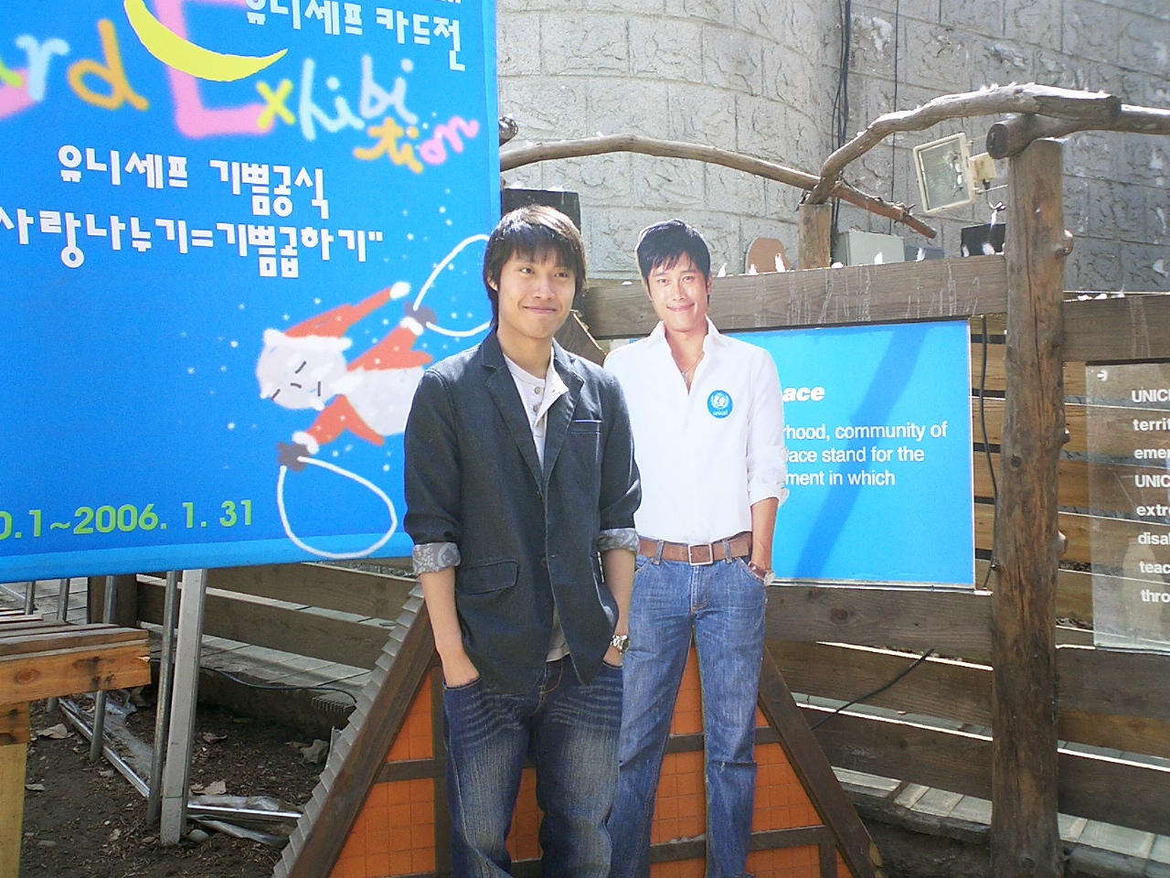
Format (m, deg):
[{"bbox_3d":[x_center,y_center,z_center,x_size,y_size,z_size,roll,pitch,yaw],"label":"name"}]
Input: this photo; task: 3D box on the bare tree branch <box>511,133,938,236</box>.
[{"bbox_3d":[0.300,-0.855,4.385,1.950,0.470,0.130,2,3,41],"label":"bare tree branch"}]

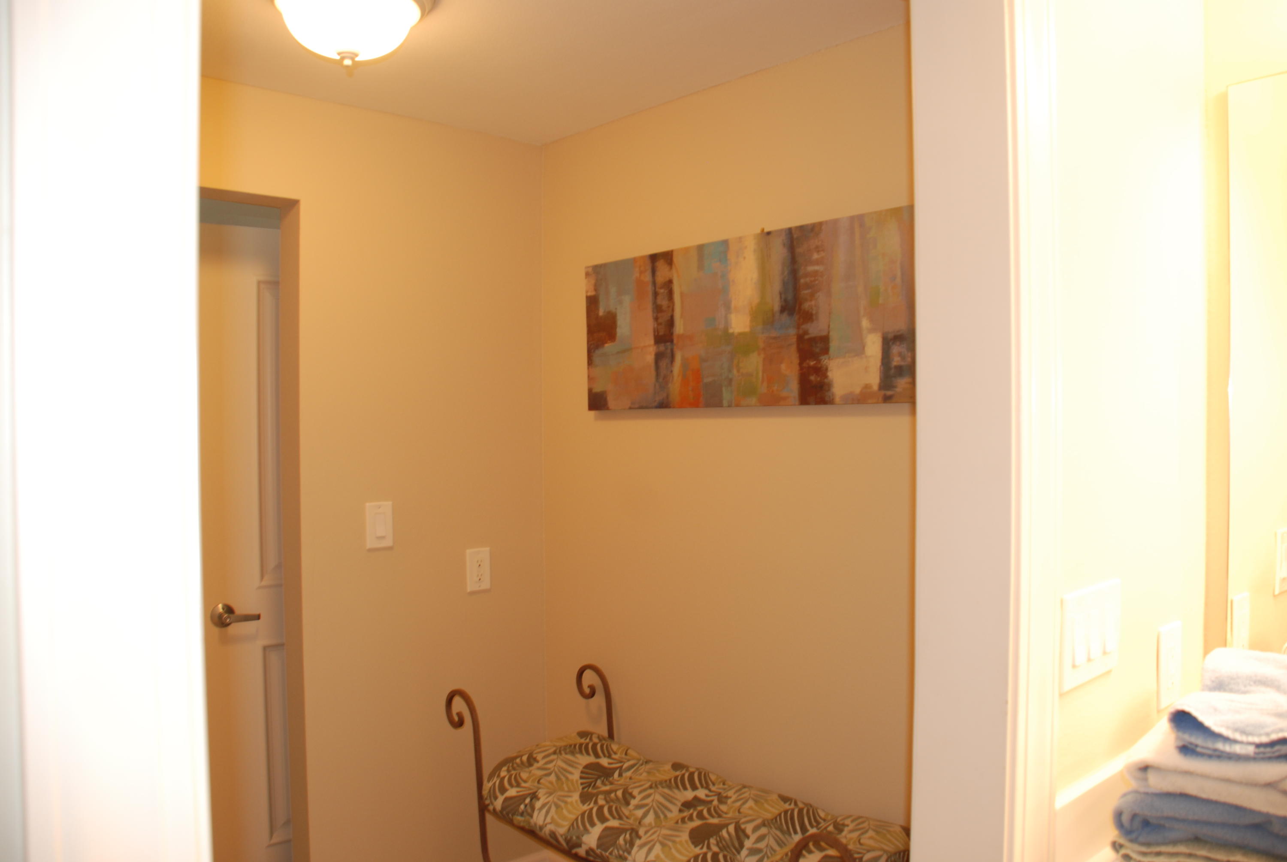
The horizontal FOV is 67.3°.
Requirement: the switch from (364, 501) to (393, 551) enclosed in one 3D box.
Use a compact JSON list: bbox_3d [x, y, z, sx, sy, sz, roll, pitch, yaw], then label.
[{"bbox_3d":[-0.697,0.249,2.553,0.077,0.121,0.011,-2,2,-43],"label":"switch"}]

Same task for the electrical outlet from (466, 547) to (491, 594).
[{"bbox_3d":[-0.471,0.397,2.764,0.077,0.121,0.011,-2,2,-43],"label":"electrical outlet"}]

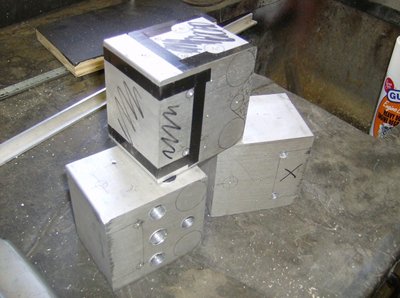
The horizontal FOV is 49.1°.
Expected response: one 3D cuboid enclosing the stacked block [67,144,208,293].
[{"bbox_3d":[-0.082,0.079,0.581,0.138,0.138,0.109,-22,47,-28],"label":"stacked block"}]

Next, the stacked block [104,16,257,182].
[{"bbox_3d":[-0.026,-0.066,0.545,0.138,0.138,0.109,-25,48,-30],"label":"stacked block"}]

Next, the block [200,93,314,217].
[{"bbox_3d":[0.076,0.008,0.680,0.138,0.138,0.109,-6,41,-12],"label":"block"}]

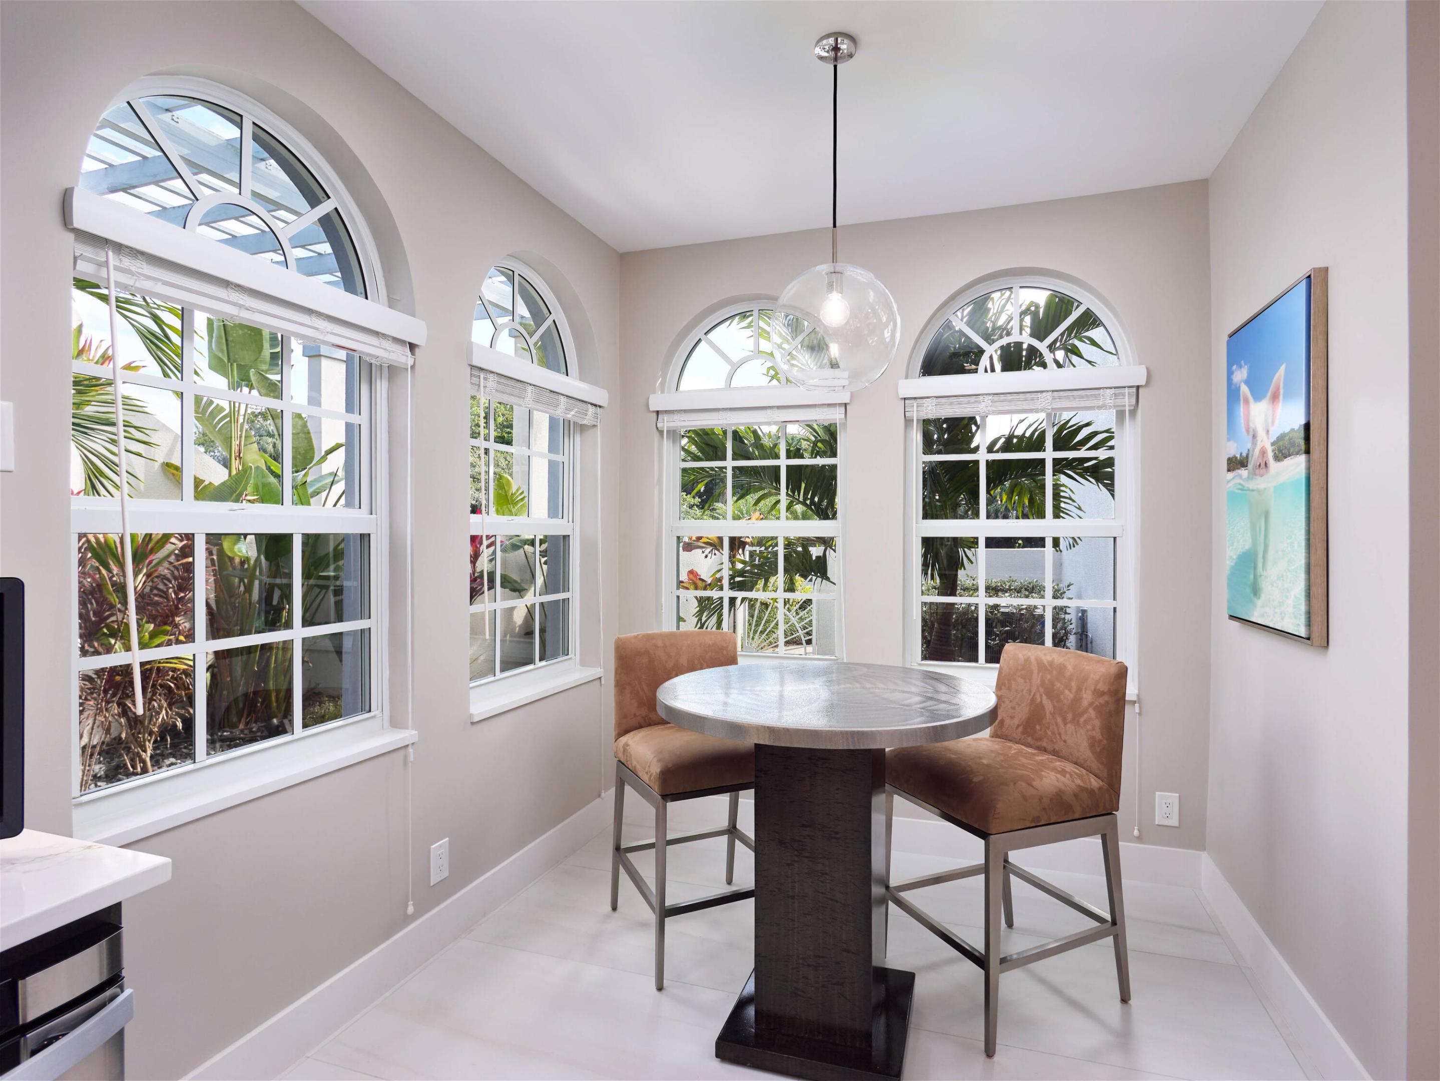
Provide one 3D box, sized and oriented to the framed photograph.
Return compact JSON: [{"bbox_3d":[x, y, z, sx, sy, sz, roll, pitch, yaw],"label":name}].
[{"bbox_3d":[1.599,-0.210,2.180,0.042,0.945,0.690,0,0,19],"label":"framed photograph"}]

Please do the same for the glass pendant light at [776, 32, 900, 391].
[{"bbox_3d":[0.321,-0.900,2.087,0.340,0.955,0.340,0,0,19],"label":"glass pendant light"}]

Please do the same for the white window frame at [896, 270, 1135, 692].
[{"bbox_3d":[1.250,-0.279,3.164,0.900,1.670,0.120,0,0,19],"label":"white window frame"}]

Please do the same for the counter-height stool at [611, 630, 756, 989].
[{"bbox_3d":[-0.067,0.835,2.552,0.485,0.985,0.555,0,0,-25],"label":"counter-height stool"}]

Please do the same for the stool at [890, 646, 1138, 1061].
[{"bbox_3d":[0.848,0.838,2.257,0.555,0.985,0.475,0,0,-24],"label":"stool"}]

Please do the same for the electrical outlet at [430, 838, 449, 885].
[{"bbox_3d":[-0.904,1.045,2.433,0.009,0.122,0.077,0,0,19],"label":"electrical outlet"}]

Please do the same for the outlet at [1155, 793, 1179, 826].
[{"bbox_3d":[1.720,1.035,2.874,0.077,0.122,0.009,0,0,19],"label":"outlet"}]

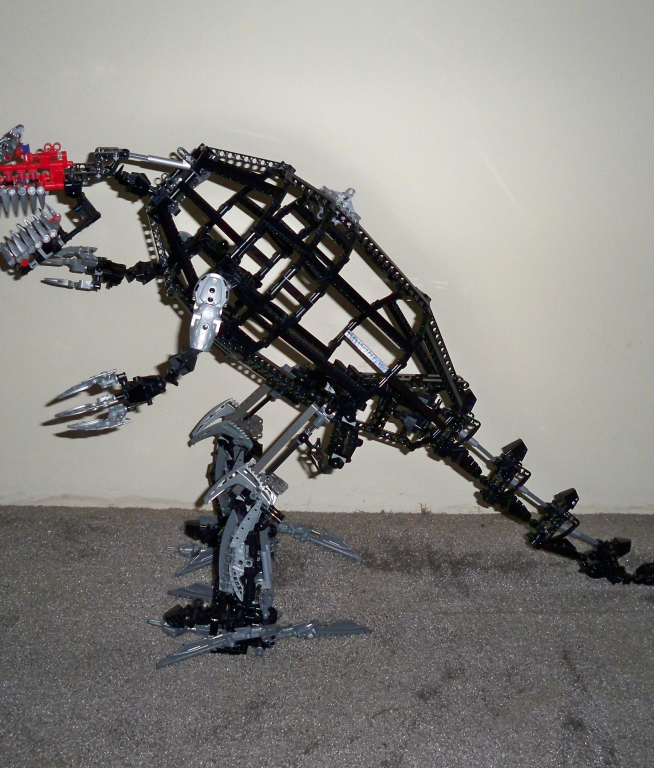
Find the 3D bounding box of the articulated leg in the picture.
[{"bbox_3d":[-0.068,0.127,1.009,0.210,0.238,0.145,-1,14,-6],"label":"articulated leg"}]

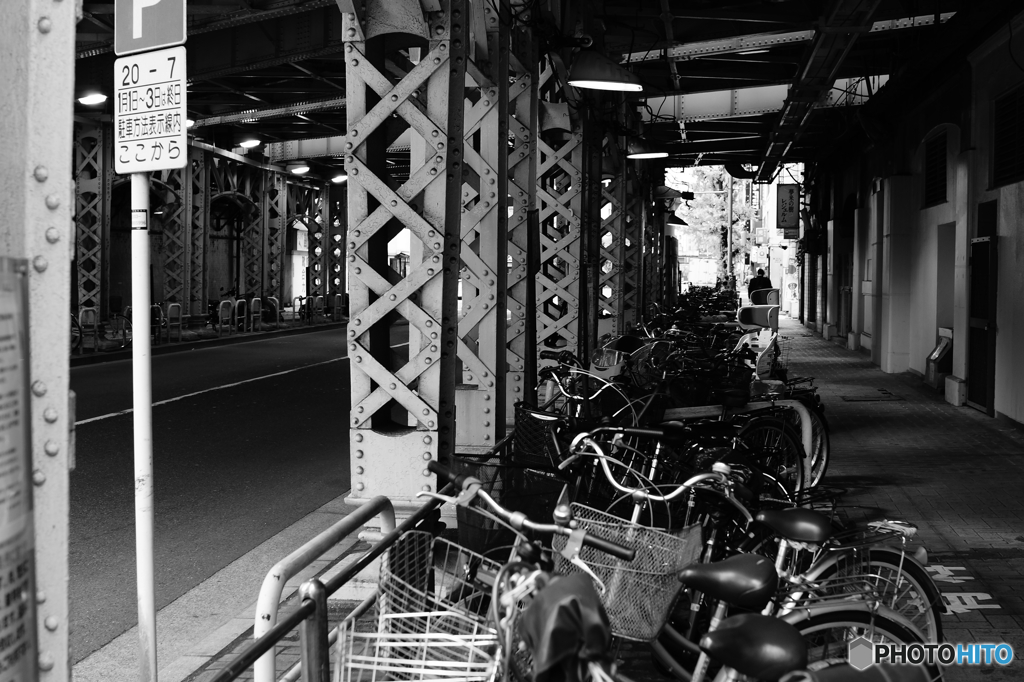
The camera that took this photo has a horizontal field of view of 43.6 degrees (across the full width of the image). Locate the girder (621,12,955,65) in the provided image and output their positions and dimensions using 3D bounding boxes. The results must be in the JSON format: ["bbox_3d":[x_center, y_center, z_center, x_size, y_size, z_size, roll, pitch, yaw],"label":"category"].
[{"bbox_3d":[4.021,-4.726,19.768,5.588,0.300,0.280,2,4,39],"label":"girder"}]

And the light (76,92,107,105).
[{"bbox_3d":[-7.377,-4.273,22.500,0.460,0.200,0.400,0,3,8],"label":"light"}]

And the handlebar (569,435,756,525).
[{"bbox_3d":[0.477,0.422,4.080,0.570,0.170,0.240,15,9,26],"label":"handlebar"}]

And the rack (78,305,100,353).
[{"bbox_3d":[-7.496,-0.178,22.747,0.070,0.820,0.700,0,3,7],"label":"rack"}]

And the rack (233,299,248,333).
[{"bbox_3d":[-6.749,-0.598,31.900,0.060,0.820,0.720,0,3,8],"label":"rack"}]

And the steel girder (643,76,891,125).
[{"bbox_3d":[4.215,-4.087,21.700,4.700,0.480,0.280,2,4,34],"label":"steel girder"}]

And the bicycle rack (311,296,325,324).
[{"bbox_3d":[-5.783,-0.935,38.600,0.060,0.820,0.720,0,3,8],"label":"bicycle rack"}]

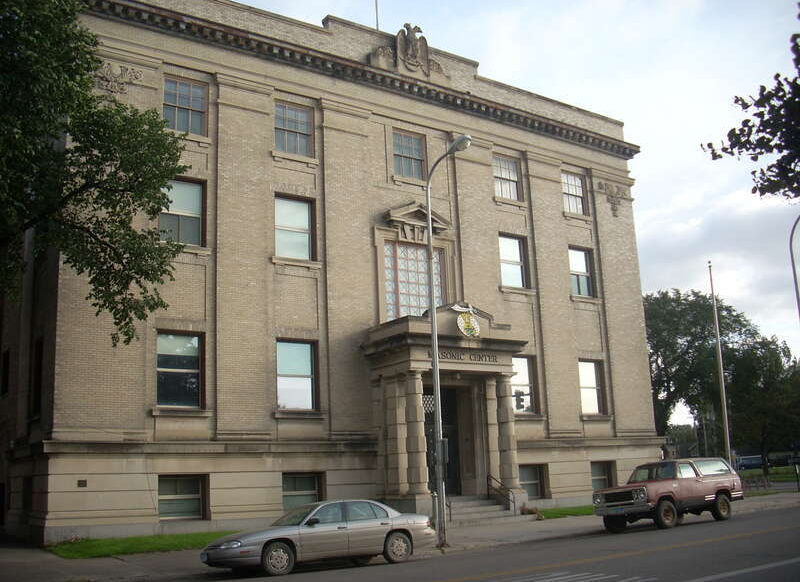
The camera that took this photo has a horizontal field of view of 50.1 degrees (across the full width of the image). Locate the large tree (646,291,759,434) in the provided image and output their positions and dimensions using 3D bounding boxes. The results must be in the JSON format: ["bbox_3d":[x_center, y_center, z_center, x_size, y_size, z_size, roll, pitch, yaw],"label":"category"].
[{"bbox_3d":[23.101,7.356,68.000,11.000,15.000,11.000,7,-15,-35],"label":"large tree"}]

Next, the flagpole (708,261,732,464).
[{"bbox_3d":[14.257,3.706,38.028,0.160,10.300,0.160,7,-15,-35],"label":"flagpole"}]

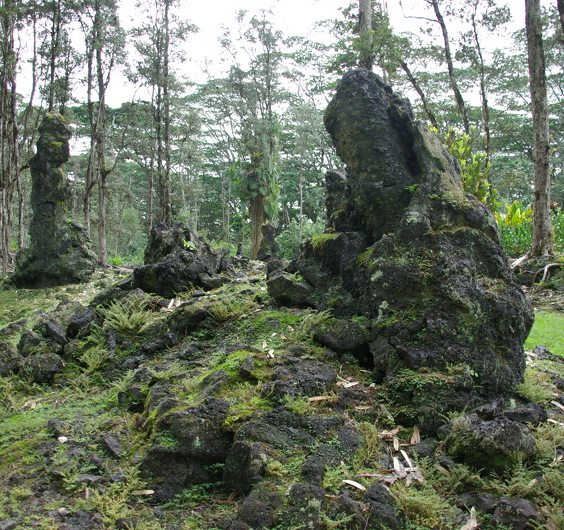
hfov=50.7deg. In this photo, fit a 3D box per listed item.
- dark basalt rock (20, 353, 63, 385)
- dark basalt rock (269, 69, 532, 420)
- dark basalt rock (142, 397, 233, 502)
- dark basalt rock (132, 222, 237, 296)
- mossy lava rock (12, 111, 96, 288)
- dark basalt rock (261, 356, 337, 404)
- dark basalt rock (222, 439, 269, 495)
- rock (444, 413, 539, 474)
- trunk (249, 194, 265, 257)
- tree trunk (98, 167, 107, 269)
[{"bbox_3d":[-2.417,1.044,6.000,0.450,0.340,0.380,-1,1,0],"label":"dark basalt rock"},{"bbox_3d":[1.105,-0.254,5.500,2.350,3.050,1.900,-1,1,0],"label":"dark basalt rock"},{"bbox_3d":[-0.628,1.212,3.950,0.580,0.560,0.500,0,1,0],"label":"dark basalt rock"},{"bbox_3d":[-1.312,-0.074,8.000,1.330,1.000,1.100,-1,1,0],"label":"dark basalt rock"},{"bbox_3d":[-5.357,-1.519,14.000,1.980,4.120,1.900,0,1,0],"label":"mossy lava rock"},{"bbox_3d":[0.136,0.944,4.900,0.610,0.320,0.450,0,1,0],"label":"dark basalt rock"},{"bbox_3d":[-0.218,1.243,3.650,0.290,0.330,0.290,-1,1,0],"label":"dark basalt rock"},{"bbox_3d":[1.413,1.209,4.050,0.620,0.400,0.500,-1,1,0],"label":"rock"},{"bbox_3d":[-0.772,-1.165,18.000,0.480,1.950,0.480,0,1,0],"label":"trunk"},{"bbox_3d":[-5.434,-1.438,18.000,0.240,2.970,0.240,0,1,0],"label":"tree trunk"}]

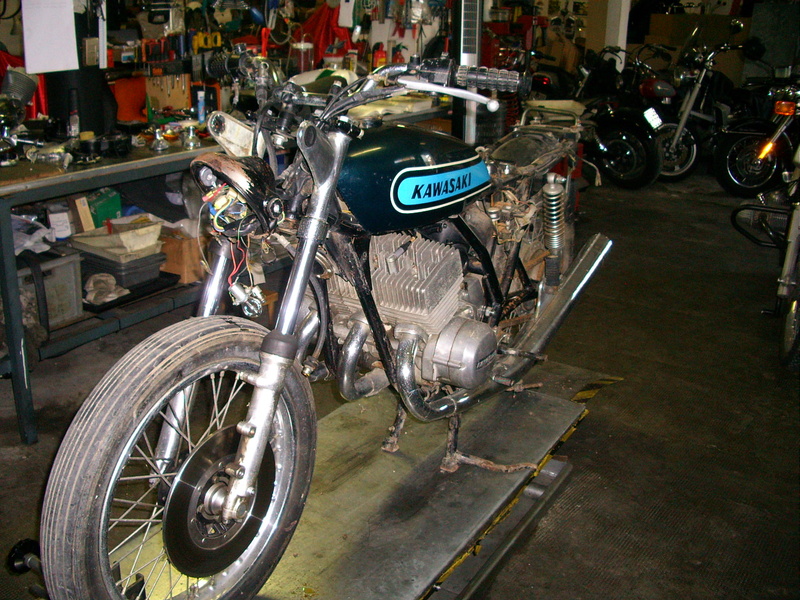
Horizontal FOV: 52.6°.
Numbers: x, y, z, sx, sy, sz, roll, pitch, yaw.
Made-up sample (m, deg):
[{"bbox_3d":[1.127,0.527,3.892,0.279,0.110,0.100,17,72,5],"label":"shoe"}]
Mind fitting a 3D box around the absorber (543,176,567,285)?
[{"bbox_3d":[0.446,-0.195,2.367,0.065,0.350,0.065,11,29,32],"label":"absorber"}]

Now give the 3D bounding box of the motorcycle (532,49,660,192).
[{"bbox_3d":[1.680,-1.770,7.970,0.870,1.170,2.250,-14,22,-38],"label":"motorcycle"}]

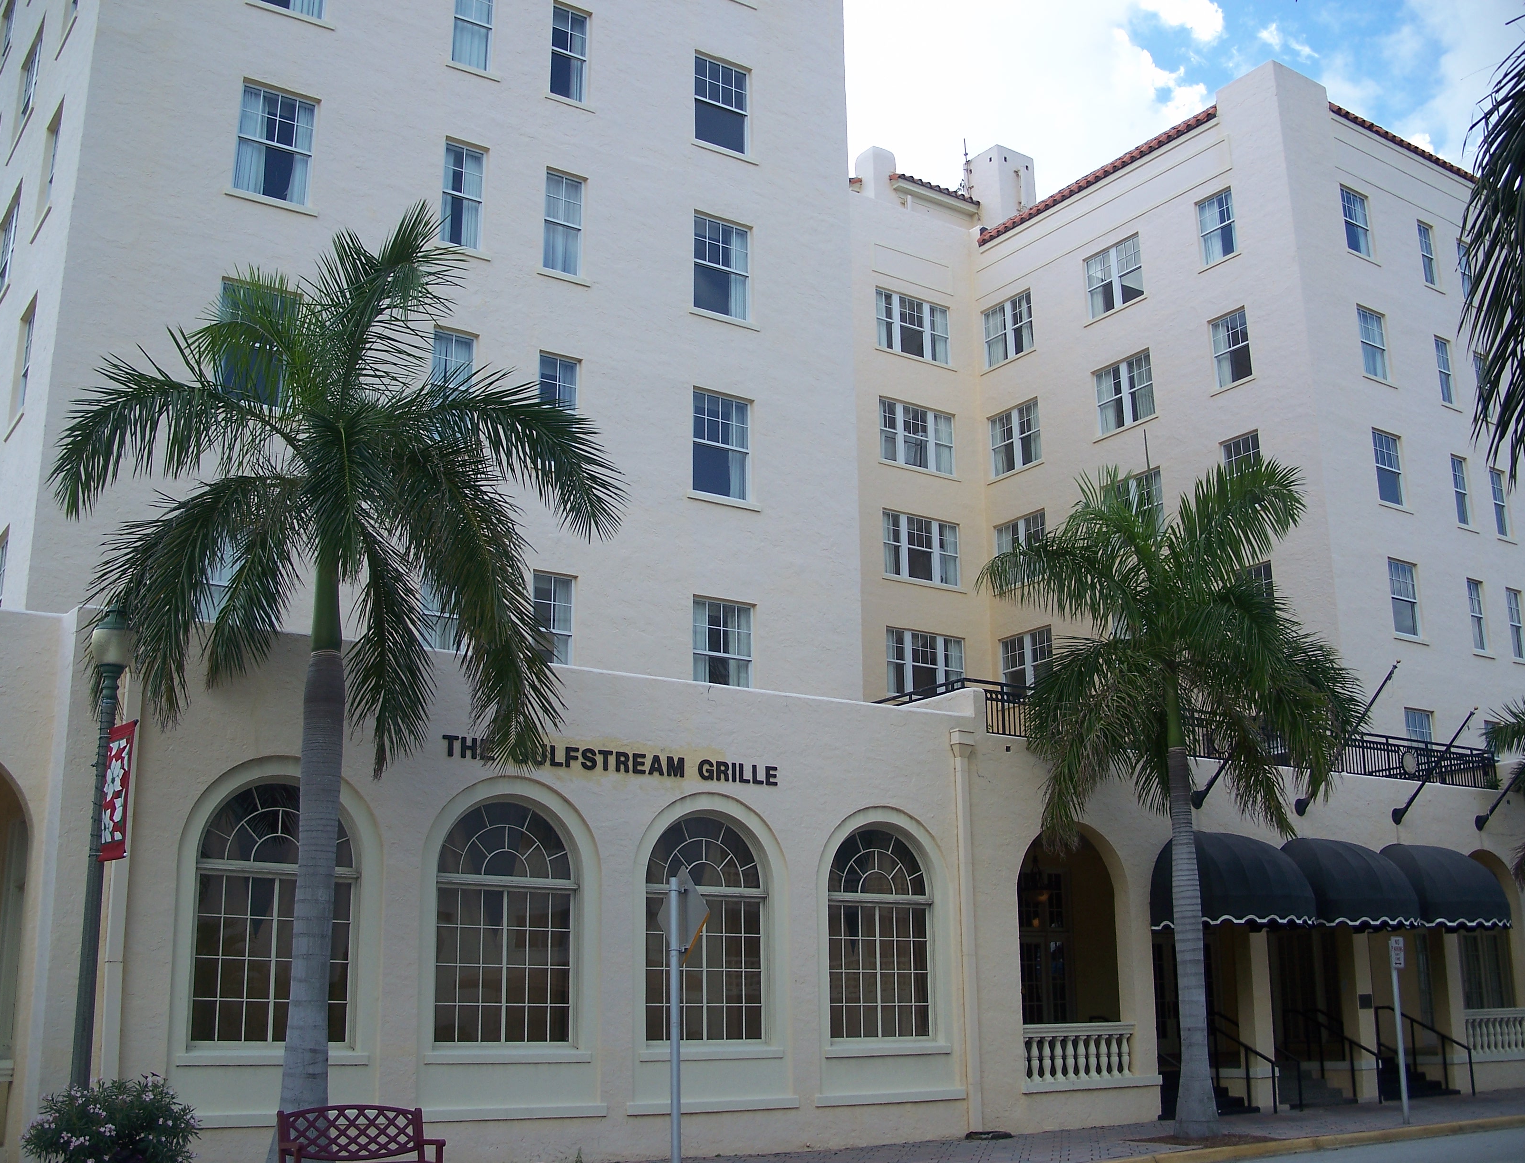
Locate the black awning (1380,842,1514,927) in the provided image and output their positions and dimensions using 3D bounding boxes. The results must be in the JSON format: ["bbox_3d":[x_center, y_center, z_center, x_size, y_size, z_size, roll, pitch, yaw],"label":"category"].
[{"bbox_3d":[12.458,5.558,30.434,2.500,1.700,1.800,10,-18,-33],"label":"black awning"}]

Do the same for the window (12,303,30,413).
[{"bbox_3d":[-10.592,-3.217,23.961,0.120,1.679,1.169,9,-18,-33],"label":"window"}]

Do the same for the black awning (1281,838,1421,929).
[{"bbox_3d":[9.680,5.008,27.672,2.429,1.638,1.520,9,-18,-33],"label":"black awning"}]

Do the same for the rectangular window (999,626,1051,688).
[{"bbox_3d":[7.429,2.341,46.118,0.150,1.820,2.050,10,-18,-33],"label":"rectangular window"}]

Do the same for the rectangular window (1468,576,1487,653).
[{"bbox_3d":[17.791,0.868,41.392,0.730,1.820,0.150,10,-18,-33],"label":"rectangular window"}]

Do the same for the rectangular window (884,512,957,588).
[{"bbox_3d":[4.182,-0.869,44.011,2.569,1.740,0.150,9,-18,-34],"label":"rectangular window"}]

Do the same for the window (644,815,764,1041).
[{"bbox_3d":[-0.804,4.851,23.167,2.000,3.150,0.200,10,-19,-34],"label":"window"}]

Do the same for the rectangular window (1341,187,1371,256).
[{"bbox_3d":[14.434,-8.678,40.436,1.137,1.679,0.120,9,-18,-33],"label":"rectangular window"}]

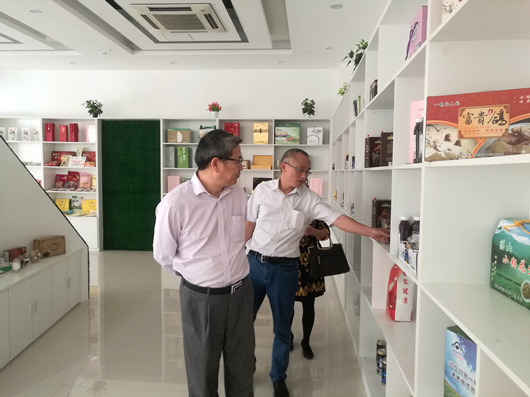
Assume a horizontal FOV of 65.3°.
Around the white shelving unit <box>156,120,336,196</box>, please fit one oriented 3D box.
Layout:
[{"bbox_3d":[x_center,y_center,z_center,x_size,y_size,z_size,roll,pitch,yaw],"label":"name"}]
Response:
[{"bbox_3d":[-0.358,-0.202,7.625,3.074,2.450,0.360,1,3,5],"label":"white shelving unit"}]

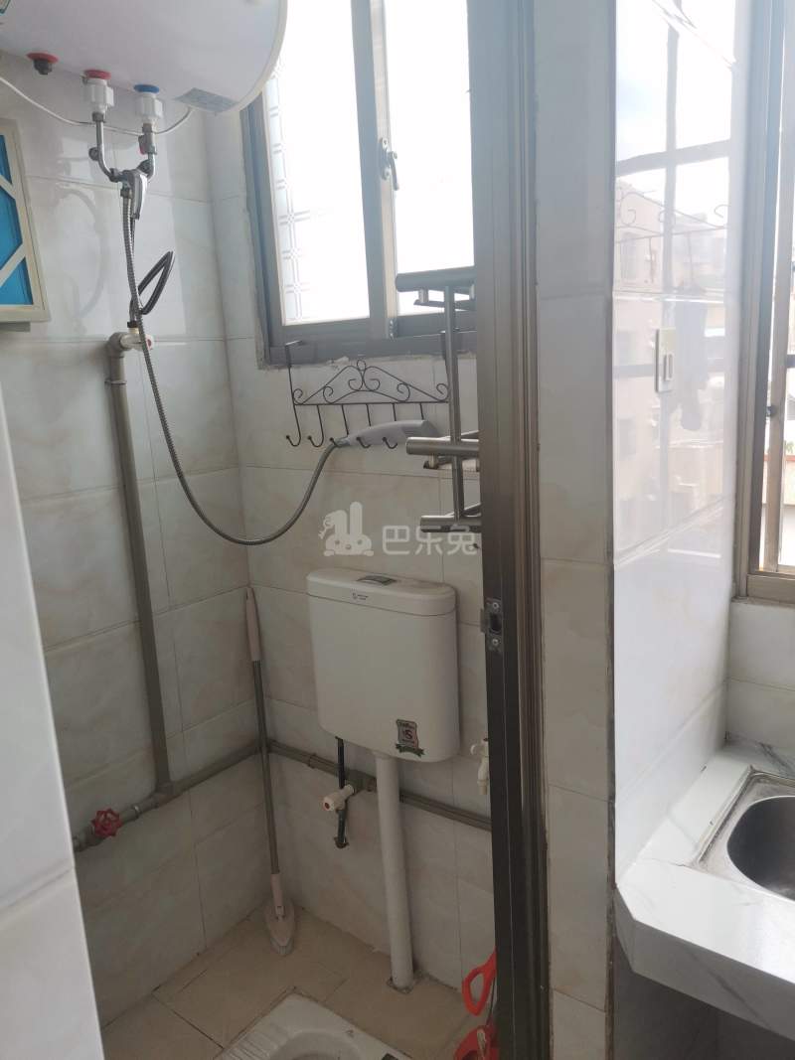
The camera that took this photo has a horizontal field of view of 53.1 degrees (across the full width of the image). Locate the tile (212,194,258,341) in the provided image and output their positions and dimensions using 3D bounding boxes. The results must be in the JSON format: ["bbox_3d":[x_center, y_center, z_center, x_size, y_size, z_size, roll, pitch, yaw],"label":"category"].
[{"bbox_3d":[-0.364,-0.594,1.818,0.110,0.300,0.012,6,15,37],"label":"tile"}]

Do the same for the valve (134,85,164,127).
[{"bbox_3d":[-0.451,-0.767,1.441,0.047,0.070,0.043,6,15,37],"label":"valve"}]

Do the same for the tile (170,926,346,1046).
[{"bbox_3d":[-0.324,1.084,1.863,0.302,0.012,0.300,6,15,37],"label":"tile"}]

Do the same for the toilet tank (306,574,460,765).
[{"bbox_3d":[-0.039,0.280,1.701,0.346,0.352,0.105,6,15,37],"label":"toilet tank"}]

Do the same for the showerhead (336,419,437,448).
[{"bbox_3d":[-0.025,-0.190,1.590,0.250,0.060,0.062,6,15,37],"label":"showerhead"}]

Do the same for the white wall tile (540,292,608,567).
[{"bbox_3d":[0.205,-0.111,0.912,0.087,0.300,0.012,6,15,36],"label":"white wall tile"}]

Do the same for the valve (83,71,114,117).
[{"bbox_3d":[-0.512,-0.746,1.364,0.047,0.070,0.043,6,15,37],"label":"valve"}]

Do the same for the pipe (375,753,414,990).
[{"bbox_3d":[-0.006,0.759,1.801,0.050,0.615,0.050,6,15,37],"label":"pipe"}]

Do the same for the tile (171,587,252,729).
[{"bbox_3d":[-0.443,0.305,1.943,0.012,0.300,0.242,6,15,38],"label":"tile"}]

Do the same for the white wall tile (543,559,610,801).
[{"bbox_3d":[0.221,0.183,0.974,0.087,0.300,0.012,6,15,36],"label":"white wall tile"}]

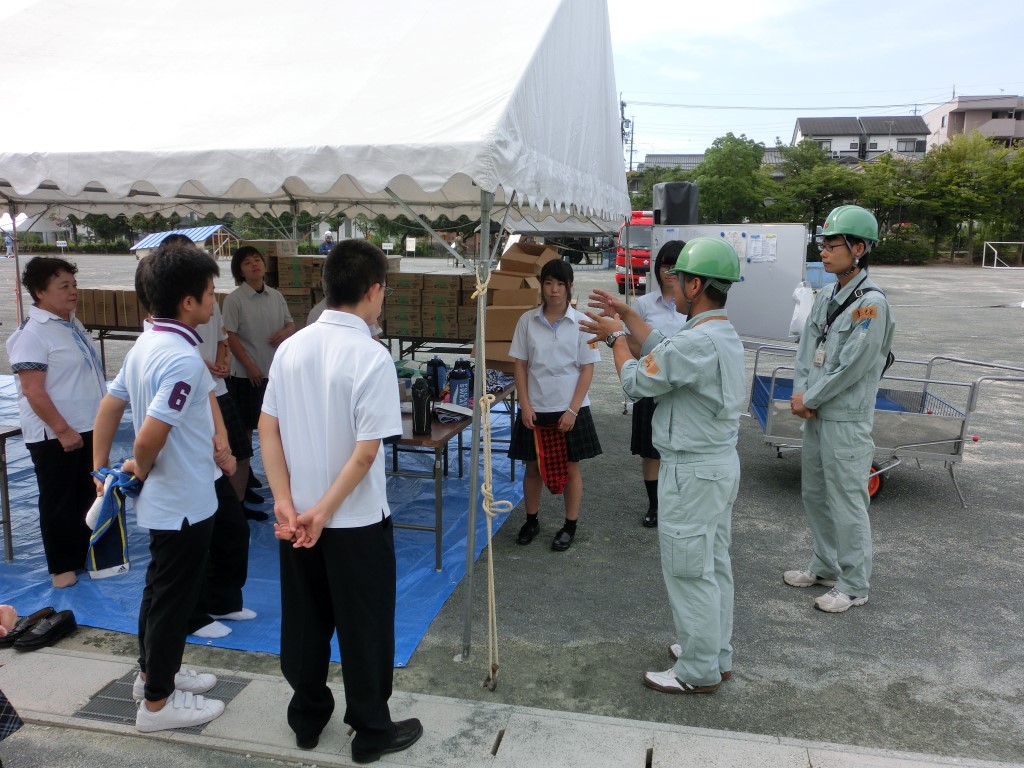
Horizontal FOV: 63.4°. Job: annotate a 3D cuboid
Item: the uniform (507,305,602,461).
[{"bbox_3d":[0.227,-0.002,4.610,0.520,0.875,0.320,2,11,12],"label":"uniform"}]

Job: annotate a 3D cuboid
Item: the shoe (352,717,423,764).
[{"bbox_3d":[-0.413,1.197,2.834,0.275,0.100,0.100,-8,13,-36],"label":"shoe"}]

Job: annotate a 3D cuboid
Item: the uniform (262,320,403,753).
[{"bbox_3d":[-0.565,0.519,2.763,0.480,1.470,0.310,7,12,31],"label":"uniform"}]

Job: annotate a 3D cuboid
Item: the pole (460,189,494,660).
[{"bbox_3d":[-0.144,0.192,3.275,0.045,1.919,0.045,3,10,-1],"label":"pole"}]

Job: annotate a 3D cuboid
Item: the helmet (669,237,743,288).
[{"bbox_3d":[0.704,-0.453,3.039,0.275,0.170,0.215,6,12,28],"label":"helmet"}]

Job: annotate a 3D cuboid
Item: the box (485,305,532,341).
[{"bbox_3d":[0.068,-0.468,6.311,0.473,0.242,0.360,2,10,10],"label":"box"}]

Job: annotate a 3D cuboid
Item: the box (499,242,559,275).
[{"bbox_3d":[0.146,-0.985,6.528,0.430,0.260,0.400,3,10,16],"label":"box"}]

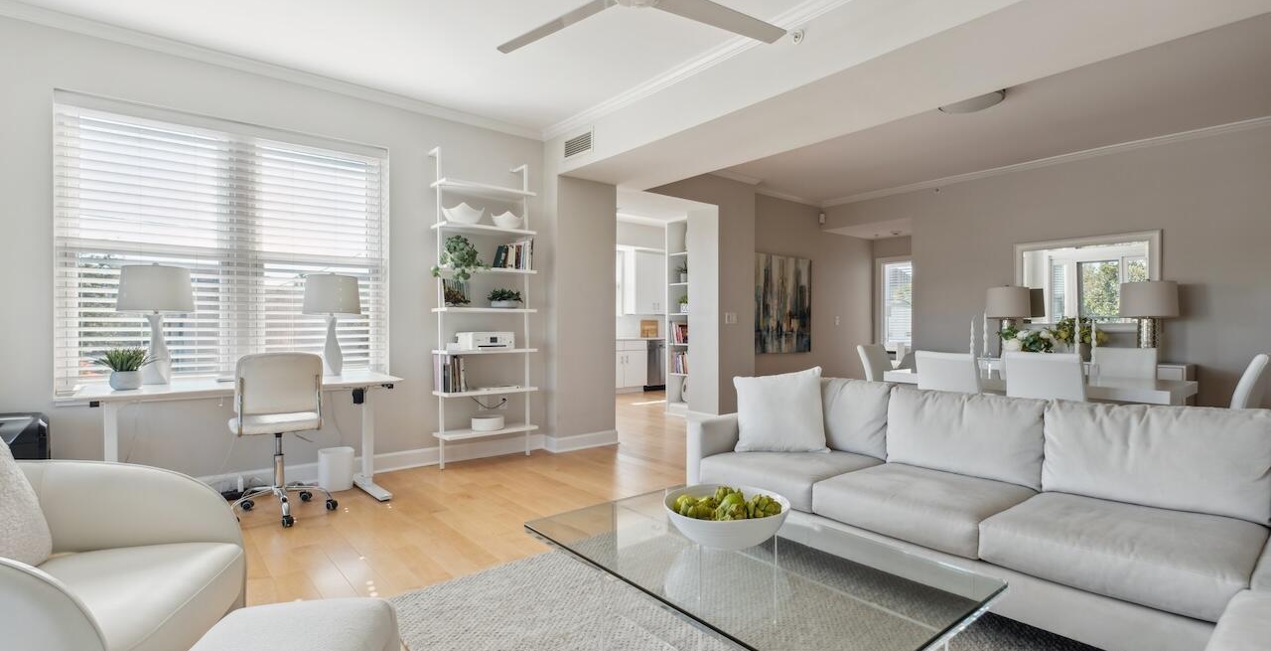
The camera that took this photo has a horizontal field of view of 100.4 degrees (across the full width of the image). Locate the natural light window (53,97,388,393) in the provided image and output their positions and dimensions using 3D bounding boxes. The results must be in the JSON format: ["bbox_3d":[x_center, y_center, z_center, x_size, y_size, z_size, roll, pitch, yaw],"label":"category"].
[{"bbox_3d":[-2.618,-0.457,3.557,1.766,1.735,0.120,0,0,-36],"label":"natural light window"}]

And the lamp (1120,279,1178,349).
[{"bbox_3d":[4.500,-0.015,4.635,0.370,0.730,0.370,0,0,-39],"label":"lamp"}]

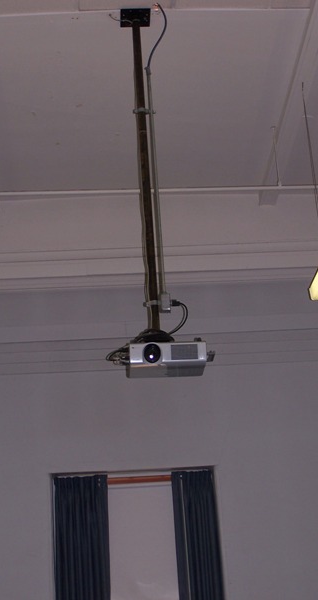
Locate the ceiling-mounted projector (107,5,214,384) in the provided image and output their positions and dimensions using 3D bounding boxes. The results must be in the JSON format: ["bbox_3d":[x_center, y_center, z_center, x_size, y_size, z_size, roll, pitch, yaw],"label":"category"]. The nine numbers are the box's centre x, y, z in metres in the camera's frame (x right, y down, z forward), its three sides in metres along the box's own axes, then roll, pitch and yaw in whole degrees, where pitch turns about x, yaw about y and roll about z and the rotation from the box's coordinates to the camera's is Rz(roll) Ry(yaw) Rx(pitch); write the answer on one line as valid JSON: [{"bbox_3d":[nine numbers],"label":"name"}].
[{"bbox_3d":[-0.047,-0.532,5.467,0.450,1.830,0.290,-1,-21,-6],"label":"ceiling-mounted projector"}]

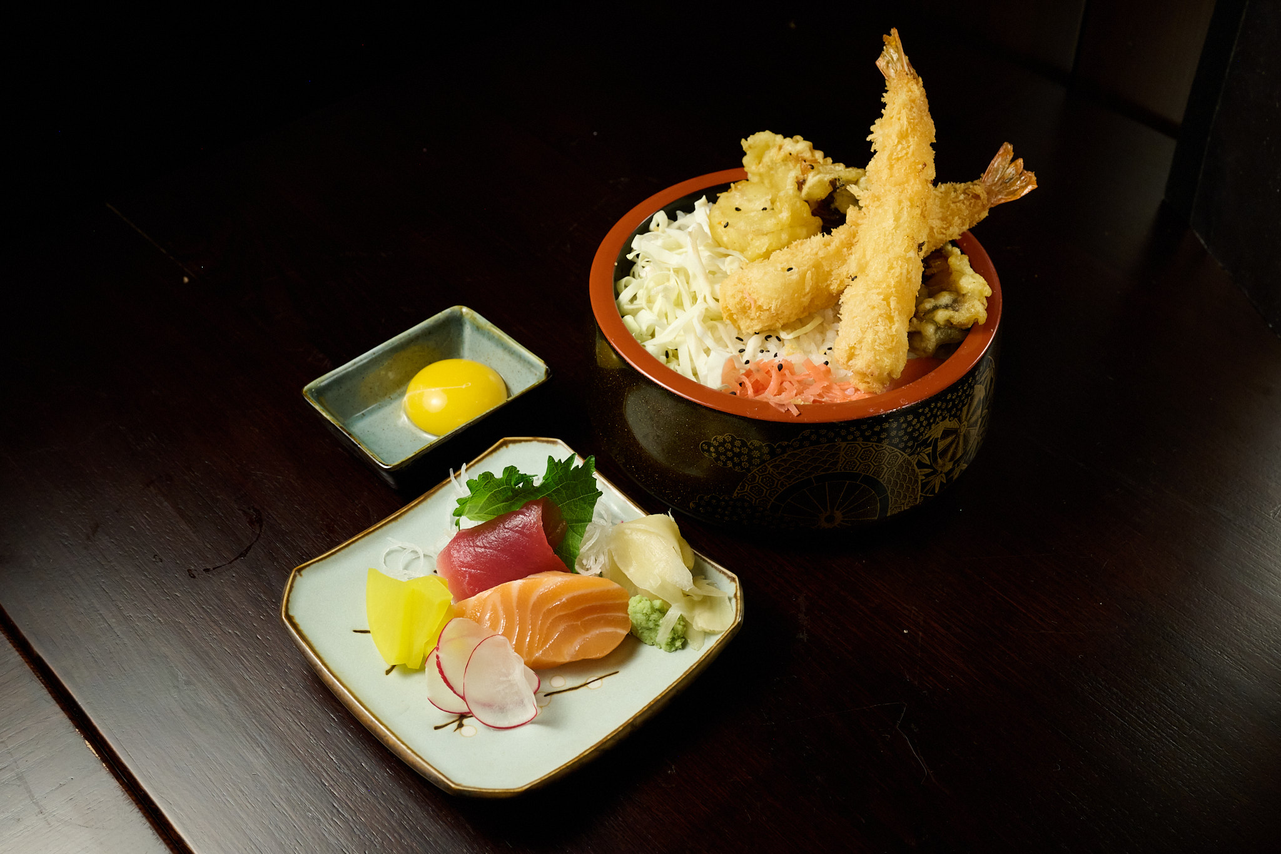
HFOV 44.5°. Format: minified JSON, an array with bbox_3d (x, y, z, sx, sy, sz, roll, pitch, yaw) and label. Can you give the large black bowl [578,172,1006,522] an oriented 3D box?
[{"bbox_3d":[0.068,-0.036,0.709,0.183,0.075,0.183,-1,44,1],"label":"large black bowl"}]

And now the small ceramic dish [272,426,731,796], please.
[{"bbox_3d":[-0.051,0.076,0.630,0.145,0.025,0.145,-33,52,-29],"label":"small ceramic dish"}]

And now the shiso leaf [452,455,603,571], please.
[{"bbox_3d":[-0.048,0.037,0.658,0.063,0.025,0.048,-1,44,0],"label":"shiso leaf"}]

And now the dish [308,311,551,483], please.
[{"bbox_3d":[-0.096,-0.011,0.722,0.095,0.026,0.073,-32,52,-28],"label":"dish"}]

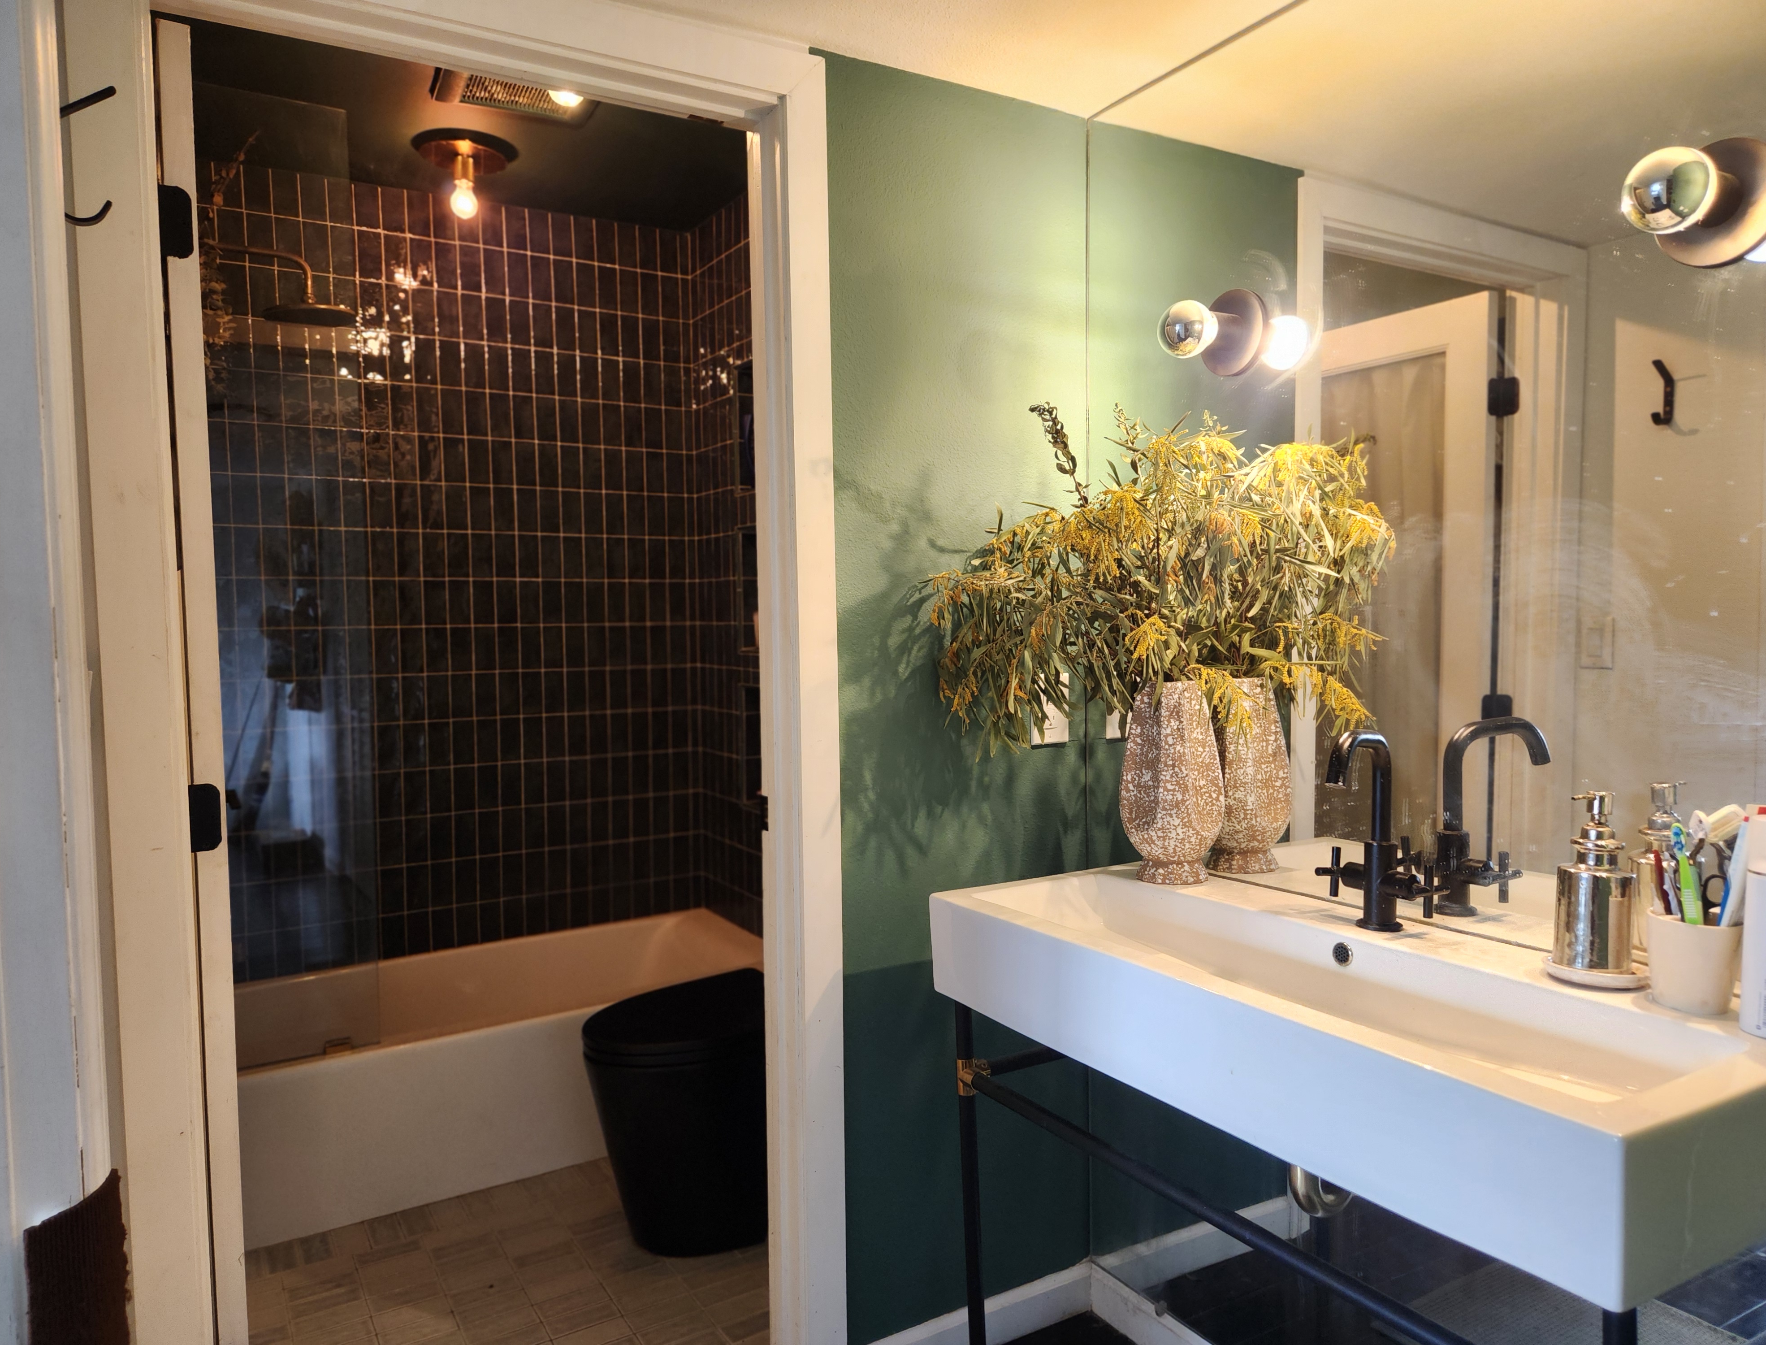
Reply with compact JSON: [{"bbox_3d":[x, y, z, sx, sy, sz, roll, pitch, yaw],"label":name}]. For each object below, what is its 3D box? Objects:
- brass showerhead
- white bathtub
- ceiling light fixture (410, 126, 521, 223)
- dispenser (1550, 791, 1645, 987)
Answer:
[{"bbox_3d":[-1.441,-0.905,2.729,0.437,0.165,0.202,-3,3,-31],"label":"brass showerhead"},{"bbox_3d":[-1.017,0.972,3.072,1.524,0.368,0.761,-3,3,-31],"label":"white bathtub"},{"bbox_3d":[-1.035,-1.214,2.966,0.235,0.172,0.235,-3,3,-31],"label":"ceiling light fixture"},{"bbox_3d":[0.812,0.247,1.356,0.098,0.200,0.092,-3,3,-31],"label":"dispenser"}]

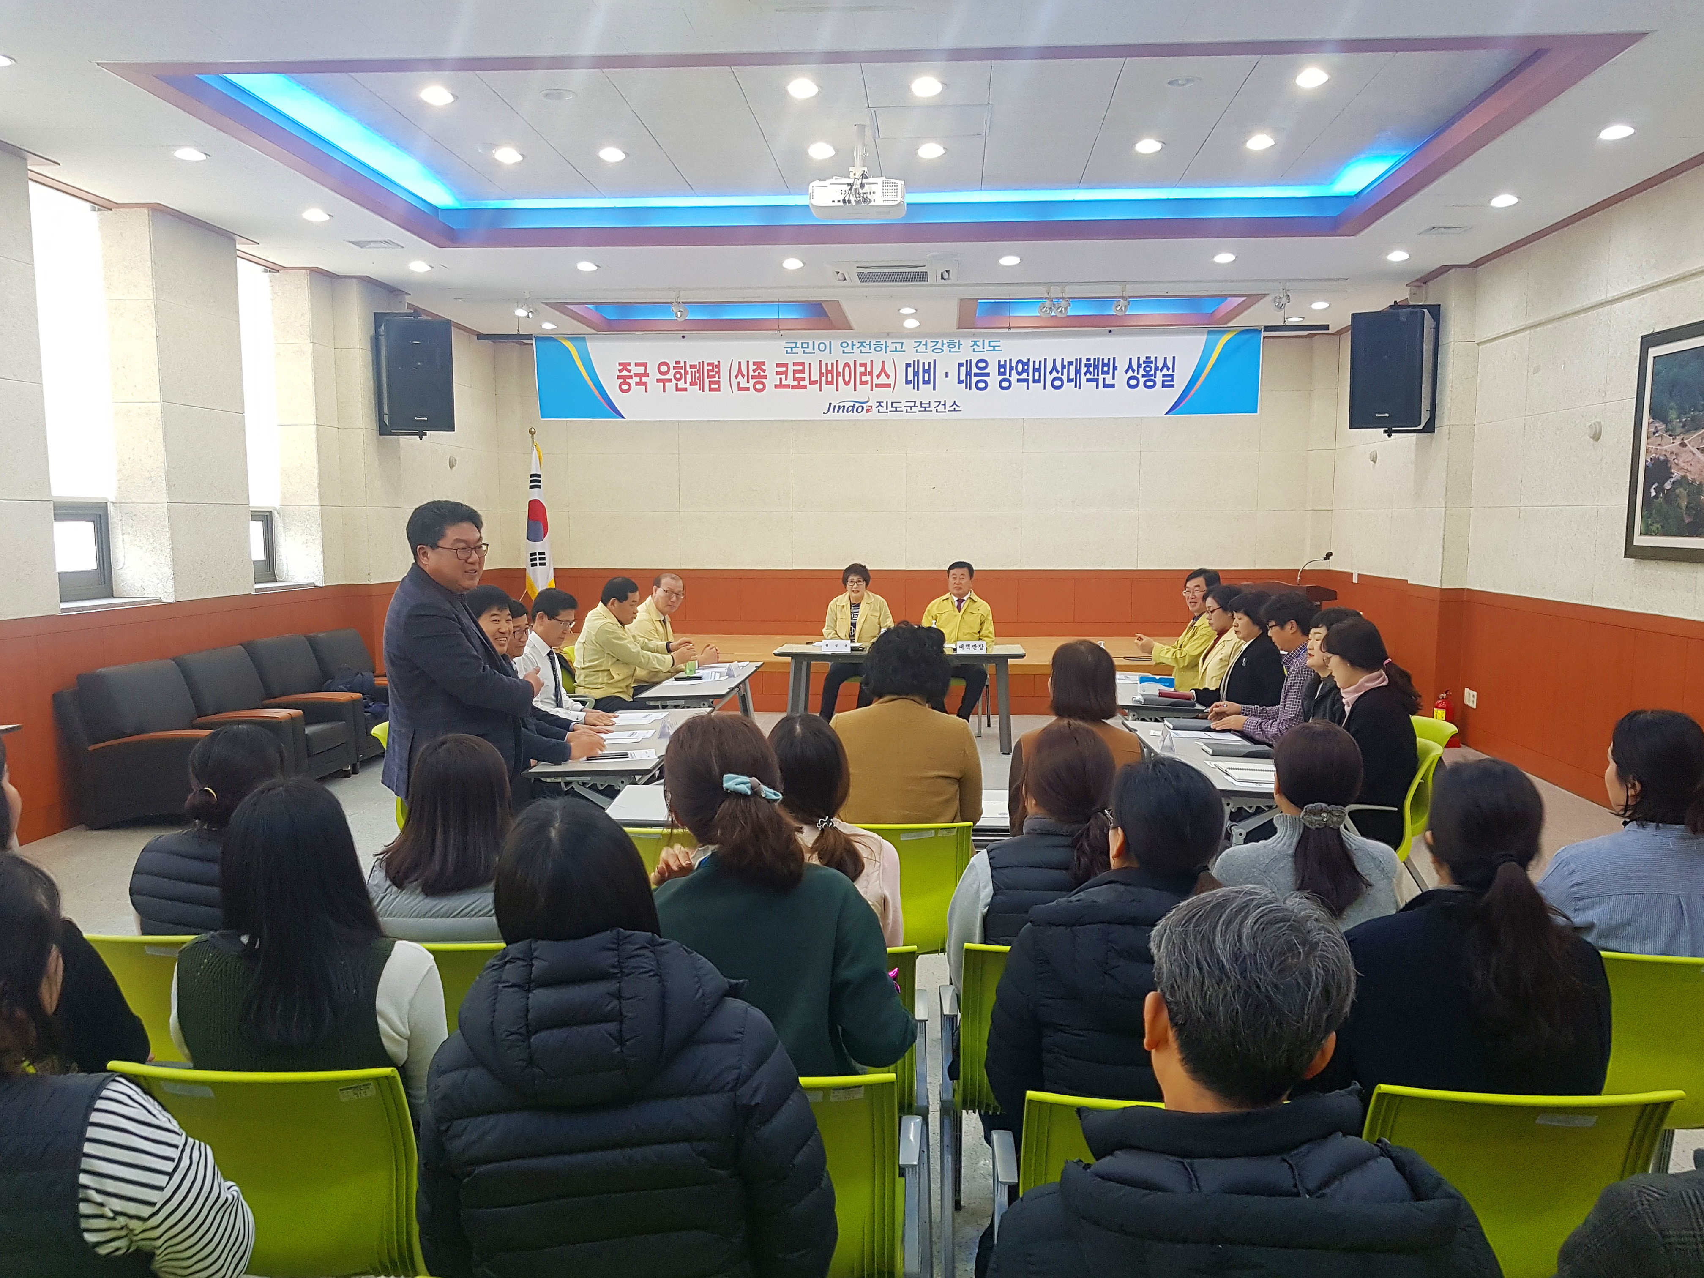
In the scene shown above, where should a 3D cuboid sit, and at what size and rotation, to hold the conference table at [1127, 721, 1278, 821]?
[{"bbox_3d":[1.509,0.831,5.377,0.470,0.725,1.530,1,5,4],"label":"conference table"}]

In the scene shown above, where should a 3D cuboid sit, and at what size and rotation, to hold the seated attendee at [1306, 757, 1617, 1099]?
[{"bbox_3d":[1.031,0.841,2.328,0.480,1.310,0.700,0,5,1],"label":"seated attendee"}]

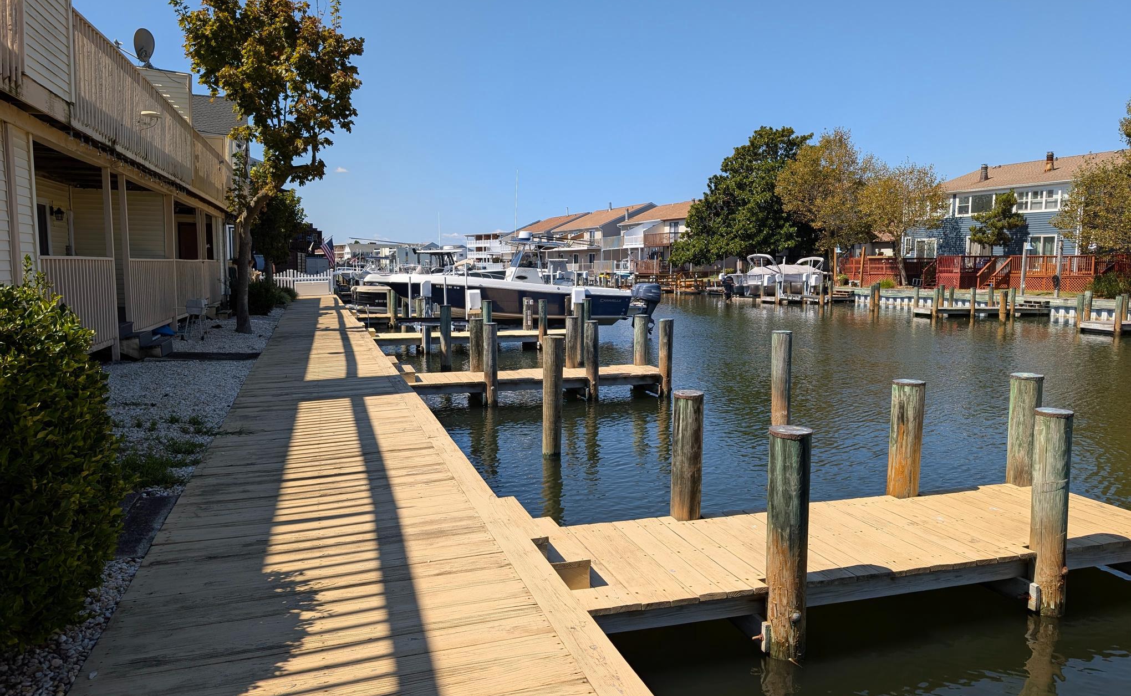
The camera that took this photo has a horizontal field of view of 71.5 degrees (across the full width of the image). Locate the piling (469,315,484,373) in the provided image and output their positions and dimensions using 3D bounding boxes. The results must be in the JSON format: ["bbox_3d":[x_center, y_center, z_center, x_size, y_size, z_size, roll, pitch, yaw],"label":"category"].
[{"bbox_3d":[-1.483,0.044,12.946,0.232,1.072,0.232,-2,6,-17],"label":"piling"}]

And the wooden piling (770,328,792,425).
[{"bbox_3d":[2.413,0.401,8.728,0.200,1.179,0.200,-2,7,-18],"label":"wooden piling"}]

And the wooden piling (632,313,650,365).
[{"bbox_3d":[1.444,0.068,14.984,0.260,1.400,0.260,-2,7,-18],"label":"wooden piling"}]

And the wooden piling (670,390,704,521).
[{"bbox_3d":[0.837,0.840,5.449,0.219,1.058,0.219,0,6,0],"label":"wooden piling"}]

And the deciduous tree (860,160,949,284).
[{"bbox_3d":[18.683,-6.814,42.917,4.600,6.750,4.800,-2,7,-18],"label":"deciduous tree"}]

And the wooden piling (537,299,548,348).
[{"bbox_3d":[-0.506,-0.523,17.564,0.200,1.088,0.200,-2,7,-18],"label":"wooden piling"}]

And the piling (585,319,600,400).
[{"bbox_3d":[0.417,0.202,12.288,0.222,1.242,0.222,0,6,0],"label":"piling"}]

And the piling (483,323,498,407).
[{"bbox_3d":[-1.123,0.251,11.819,0.207,1.242,0.207,-2,6,-17],"label":"piling"}]

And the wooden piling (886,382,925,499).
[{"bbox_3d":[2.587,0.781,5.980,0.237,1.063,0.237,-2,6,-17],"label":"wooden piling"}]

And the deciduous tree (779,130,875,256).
[{"bbox_3d":[16.915,-9.134,50.367,5.600,9.460,6.000,-2,7,-18],"label":"deciduous tree"}]

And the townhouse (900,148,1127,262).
[{"bbox_3d":[29.916,-7.989,47.214,10.500,8.200,13.000,-2,7,-18],"label":"townhouse"}]

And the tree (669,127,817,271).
[{"bbox_3d":[14.489,-11.316,61.118,10.000,11.660,11.000,-2,7,-18],"label":"tree"}]

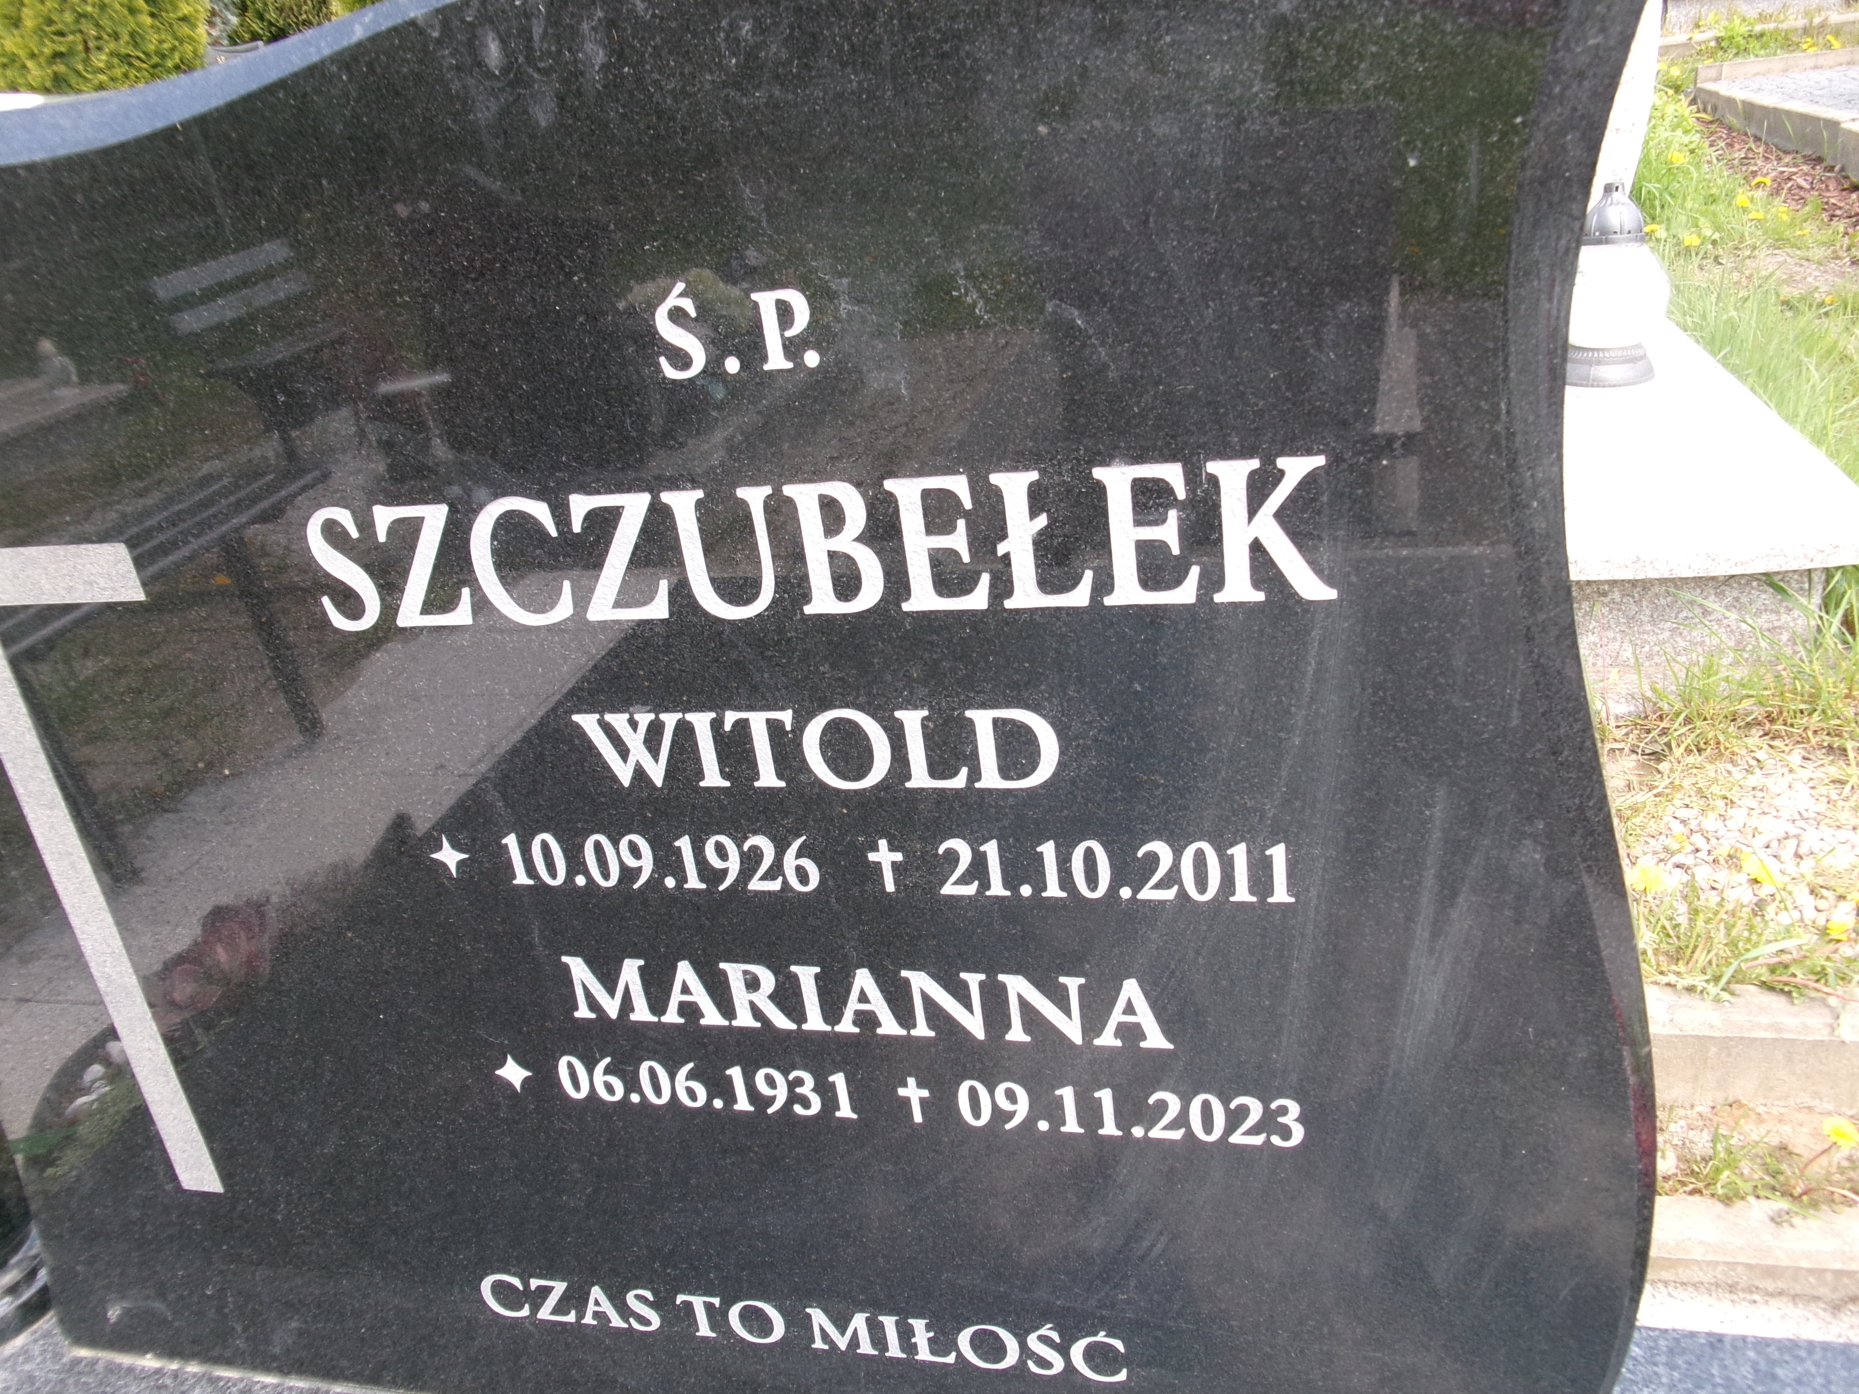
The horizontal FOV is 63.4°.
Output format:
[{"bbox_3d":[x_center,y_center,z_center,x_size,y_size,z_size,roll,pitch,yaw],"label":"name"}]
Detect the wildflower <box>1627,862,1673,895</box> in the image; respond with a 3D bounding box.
[{"bbox_3d":[0.609,0.153,1.270,0.038,0.019,0.038,4,27,26],"label":"wildflower"}]

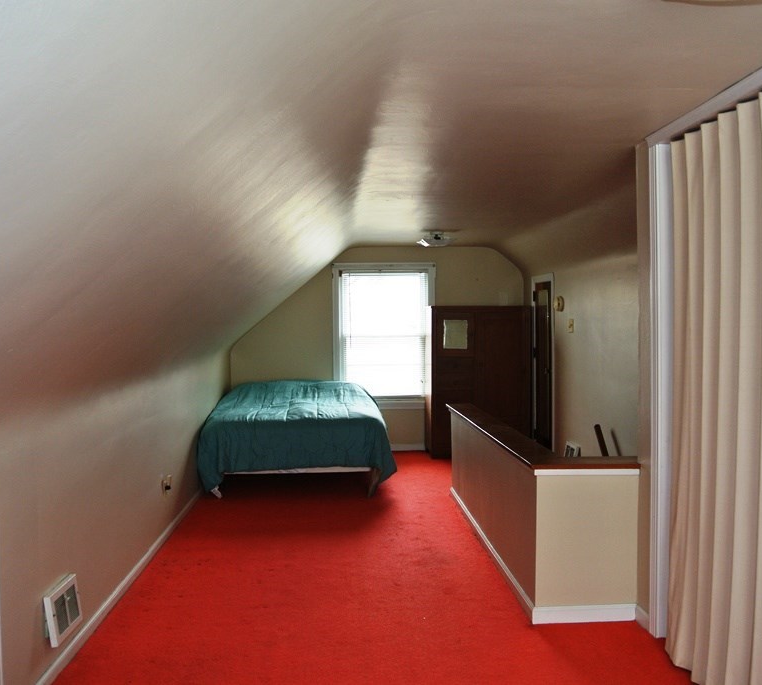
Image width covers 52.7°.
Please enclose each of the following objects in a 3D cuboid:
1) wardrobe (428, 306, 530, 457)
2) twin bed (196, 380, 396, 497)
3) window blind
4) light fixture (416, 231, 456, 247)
[{"bbox_3d":[1.069,0.408,8.356,1.040,1.600,0.435,0,1,-3],"label":"wardrobe"},{"bbox_3d":[-0.727,0.856,7.232,1.600,0.770,2.120,0,1,-3],"label":"twin bed"},{"bbox_3d":[0.036,-0.107,8.534,0.990,1.425,0.060,0,1,-3],"label":"window blind"},{"bbox_3d":[0.519,-0.964,7.180,0.330,0.140,0.330,0,1,-3],"label":"light fixture"}]

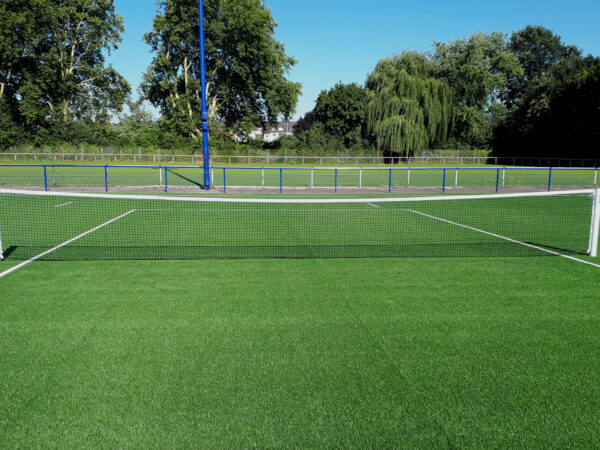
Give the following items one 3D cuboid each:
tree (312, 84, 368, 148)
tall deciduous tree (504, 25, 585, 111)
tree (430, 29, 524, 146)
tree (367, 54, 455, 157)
[{"bbox_3d":[7.260,-16.450,76.440,10.440,13.210,10.500,0,8,0],"label":"tree"},{"bbox_3d":[40.910,-21.410,77.750,14.600,22.650,14.500,0,8,0],"label":"tall deciduous tree"},{"bbox_3d":[28.980,-20.950,77.820,15.950,21.720,15.500,0,8,0],"label":"tree"},{"bbox_3d":[16.650,-17.510,71.240,13.080,16.780,13.000,0,8,0],"label":"tree"}]

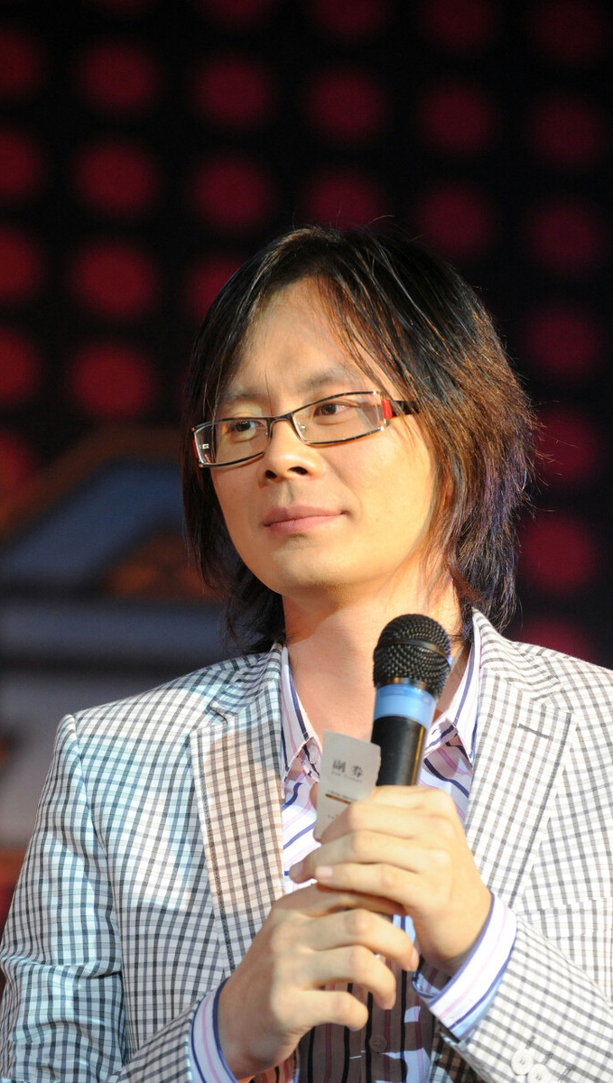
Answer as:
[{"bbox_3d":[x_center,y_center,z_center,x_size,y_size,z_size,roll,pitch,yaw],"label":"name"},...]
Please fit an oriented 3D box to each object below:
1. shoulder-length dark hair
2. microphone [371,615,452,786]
[{"bbox_3d":[0.035,-0.071,4.080,0.225,0.285,0.240,-5,-5,30],"label":"shoulder-length dark hair"},{"bbox_3d":[0.054,0.155,3.930,0.052,0.230,0.052,8,-16,0],"label":"microphone"}]

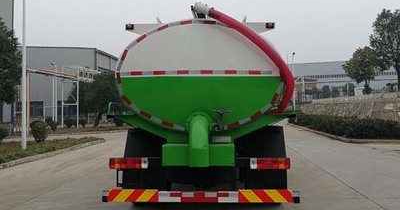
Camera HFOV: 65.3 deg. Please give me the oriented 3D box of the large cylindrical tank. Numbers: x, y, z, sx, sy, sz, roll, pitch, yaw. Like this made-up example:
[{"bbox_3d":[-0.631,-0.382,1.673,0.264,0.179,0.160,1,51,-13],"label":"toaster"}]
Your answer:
[{"bbox_3d":[0.150,-0.360,6.360,2.230,1.490,4.700,0,-1,4],"label":"large cylindrical tank"}]

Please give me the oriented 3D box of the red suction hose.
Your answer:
[{"bbox_3d":[0.600,-0.650,4.320,1.330,1.500,0.650,0,-1,4],"label":"red suction hose"}]

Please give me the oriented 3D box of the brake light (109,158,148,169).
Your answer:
[{"bbox_3d":[-0.900,0.743,3.970,0.490,0.140,0.100,0,-1,4],"label":"brake light"}]

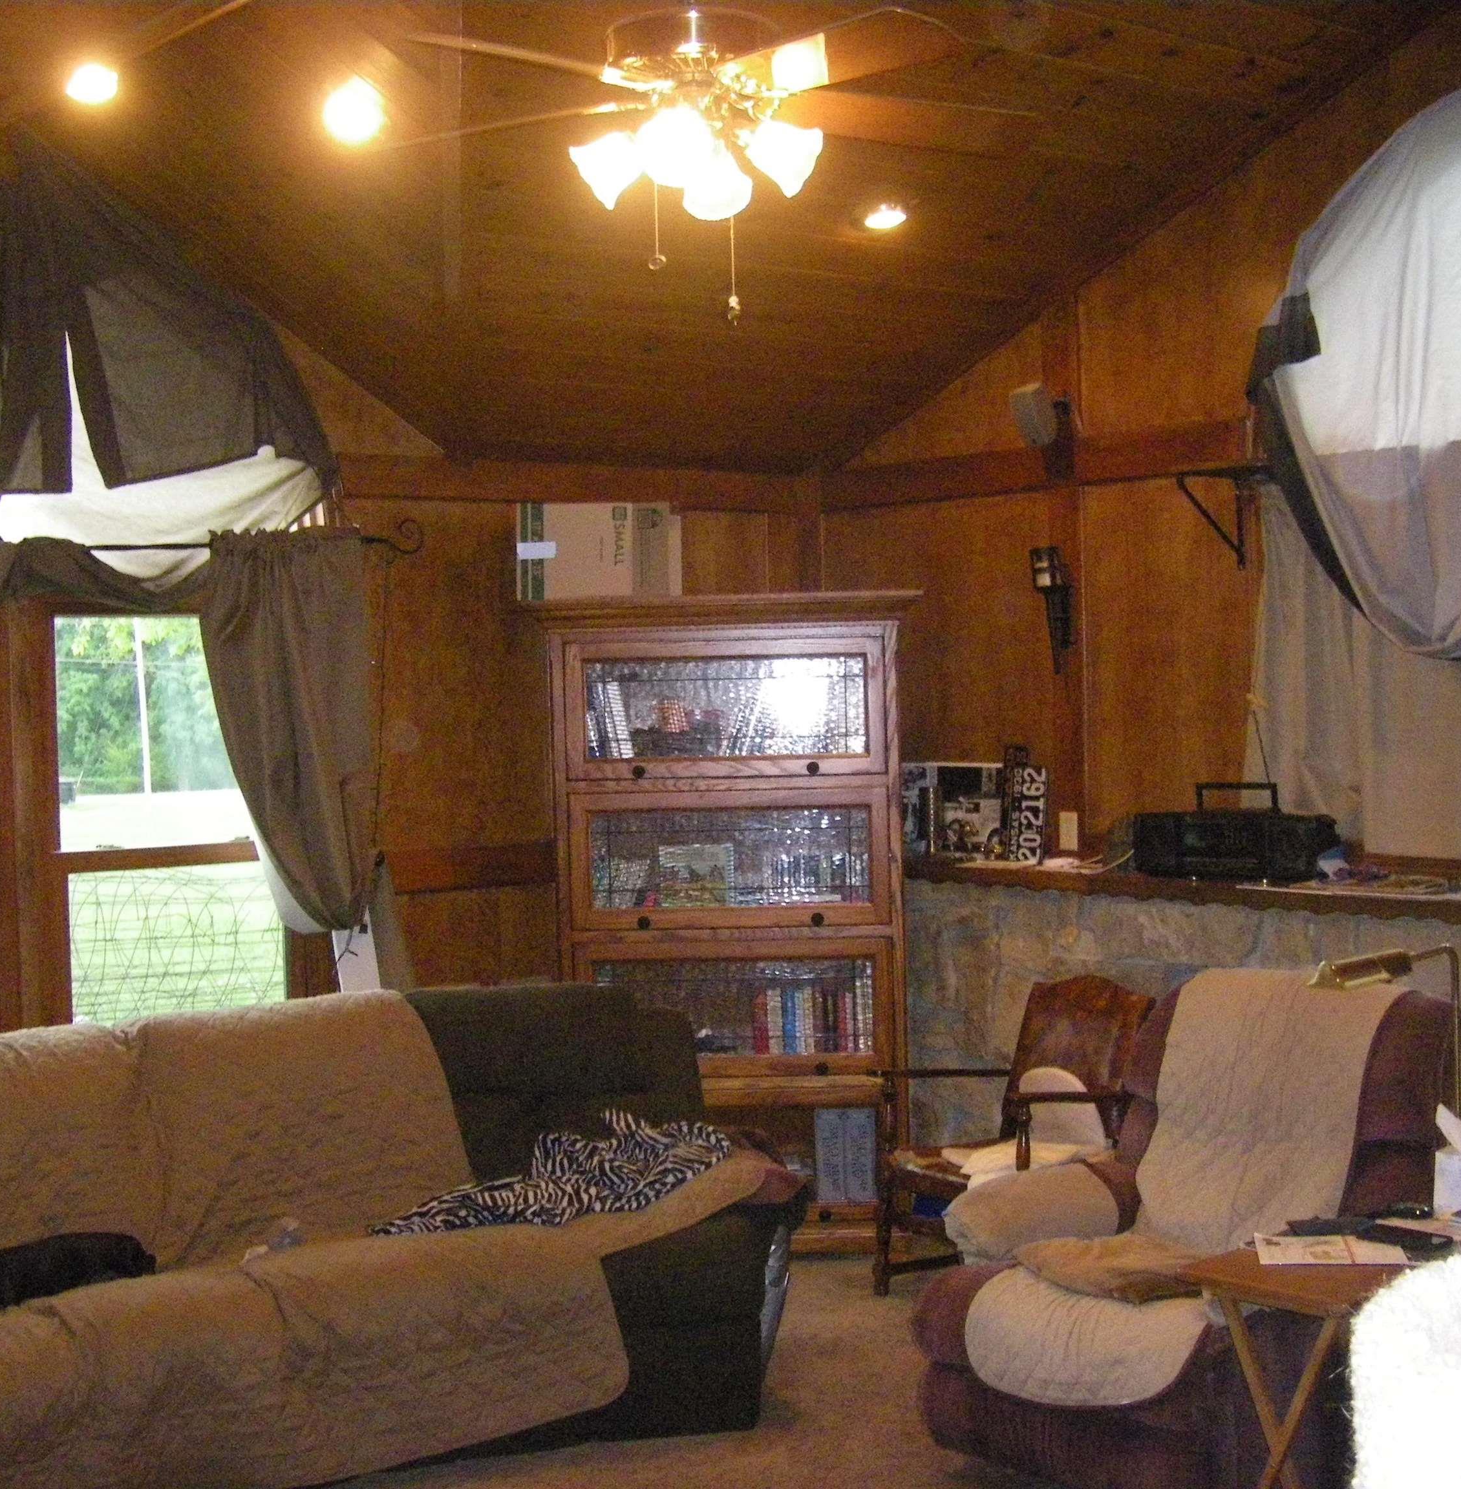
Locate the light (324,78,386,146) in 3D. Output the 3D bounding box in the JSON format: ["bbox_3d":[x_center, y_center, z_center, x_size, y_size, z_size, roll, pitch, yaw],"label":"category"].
[{"bbox_3d":[-0.854,-1.434,4.945,0.145,0.050,0.145,36,-22,-35],"label":"light"}]

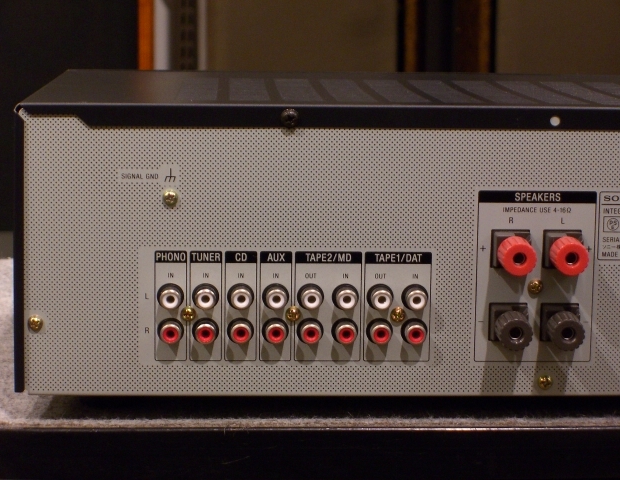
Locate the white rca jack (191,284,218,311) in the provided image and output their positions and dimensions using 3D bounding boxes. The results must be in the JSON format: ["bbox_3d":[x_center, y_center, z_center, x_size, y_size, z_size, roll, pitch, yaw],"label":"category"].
[{"bbox_3d":[-0.041,0.023,0.839,0.011,0.011,0.008,0,9,-3],"label":"white rca jack"}]

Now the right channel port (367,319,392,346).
[{"bbox_3d":[0.028,0.038,0.844,0.011,0.011,0.008,0,10,-3],"label":"right channel port"}]

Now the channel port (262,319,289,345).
[{"bbox_3d":[-0.014,0.037,0.843,0.011,0.011,0.008,0,9,-3],"label":"channel port"}]

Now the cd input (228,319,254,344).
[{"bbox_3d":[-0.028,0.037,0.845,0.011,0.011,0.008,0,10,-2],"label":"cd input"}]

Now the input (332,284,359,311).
[{"bbox_3d":[0.014,0.023,0.842,0.011,0.011,0.008,0,9,-3],"label":"input"}]

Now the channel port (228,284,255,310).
[{"bbox_3d":[-0.027,0.024,0.839,0.011,0.011,0.008,0,10,-3],"label":"channel port"}]

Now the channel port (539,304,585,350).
[{"bbox_3d":[0.102,0.035,0.841,0.016,0.016,0.023,0,10,-2],"label":"channel port"}]

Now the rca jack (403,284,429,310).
[{"bbox_3d":[0.042,0.023,0.844,0.011,0.011,0.008,0,9,-3],"label":"rca jack"}]

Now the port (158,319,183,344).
[{"bbox_3d":[-0.056,0.038,0.841,0.011,0.011,0.008,0,10,-3],"label":"port"}]

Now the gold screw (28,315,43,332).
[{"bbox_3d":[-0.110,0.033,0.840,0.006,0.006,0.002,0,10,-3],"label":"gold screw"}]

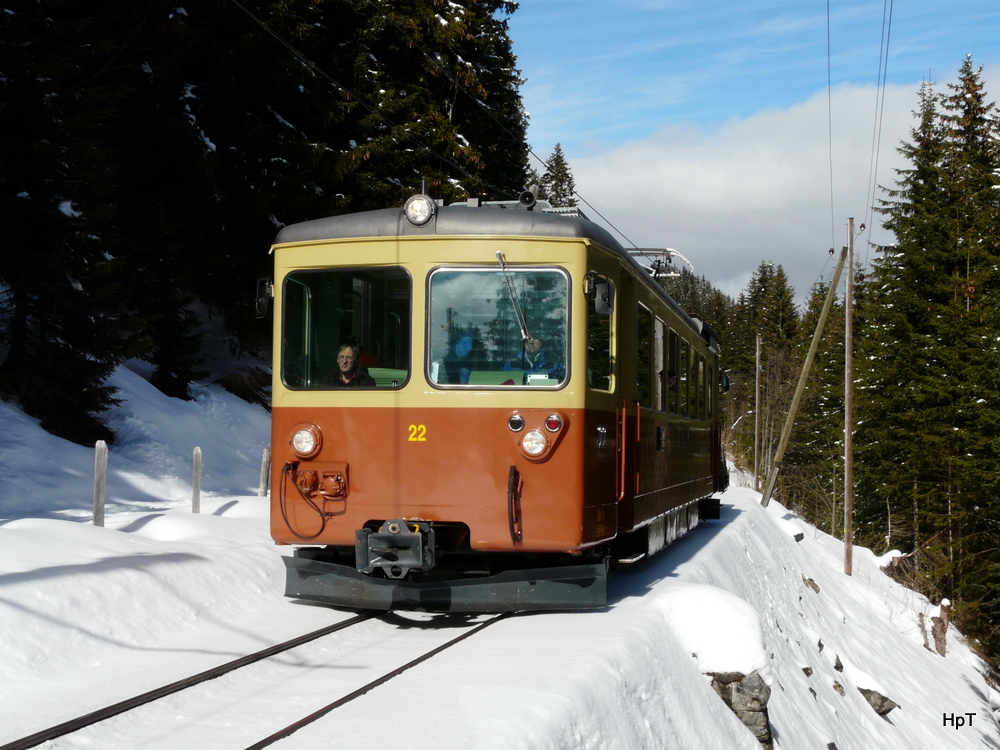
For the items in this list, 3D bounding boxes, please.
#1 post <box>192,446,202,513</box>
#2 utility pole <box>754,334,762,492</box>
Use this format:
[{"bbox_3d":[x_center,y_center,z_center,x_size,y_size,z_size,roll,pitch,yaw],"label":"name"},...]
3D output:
[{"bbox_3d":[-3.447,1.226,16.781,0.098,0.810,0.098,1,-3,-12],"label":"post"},{"bbox_3d":[9.815,1.626,55.854,0.180,6.300,0.180,0,-3,10],"label":"utility pole"}]

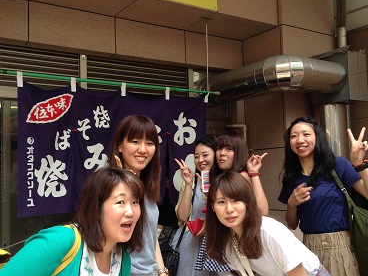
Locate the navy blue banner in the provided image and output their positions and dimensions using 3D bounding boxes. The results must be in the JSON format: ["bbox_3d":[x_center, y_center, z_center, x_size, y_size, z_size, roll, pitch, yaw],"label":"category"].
[{"bbox_3d":[-0.433,0.096,3.434,1.522,0.862,0.060,2,-6,-33],"label":"navy blue banner"}]

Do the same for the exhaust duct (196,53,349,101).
[{"bbox_3d":[0.781,-0.499,4.244,0.741,0.285,1.079,2,-6,-33],"label":"exhaust duct"}]

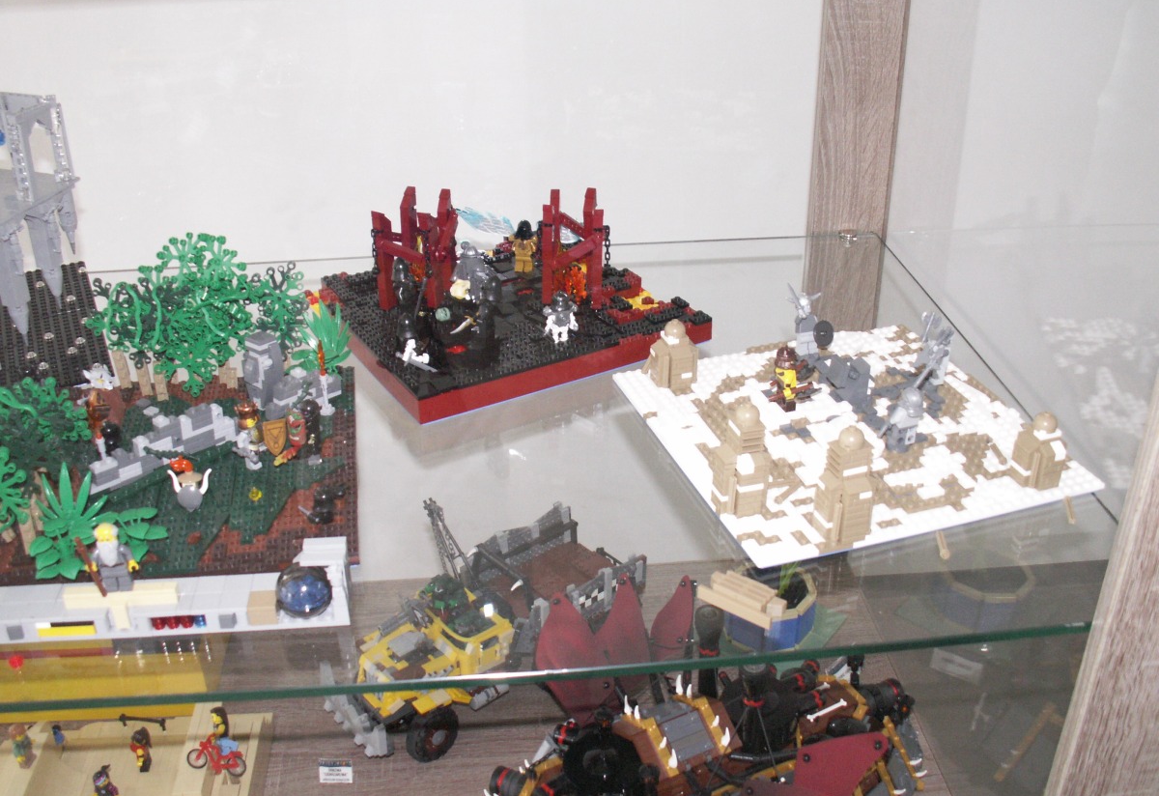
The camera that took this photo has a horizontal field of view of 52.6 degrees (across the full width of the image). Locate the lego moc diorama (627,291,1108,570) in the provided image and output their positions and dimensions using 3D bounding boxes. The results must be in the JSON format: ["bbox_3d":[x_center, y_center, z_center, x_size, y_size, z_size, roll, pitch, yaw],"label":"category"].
[{"bbox_3d":[0.189,-0.013,0.818,0.256,0.087,0.256,-10,31,-15],"label":"lego moc diorama"}]

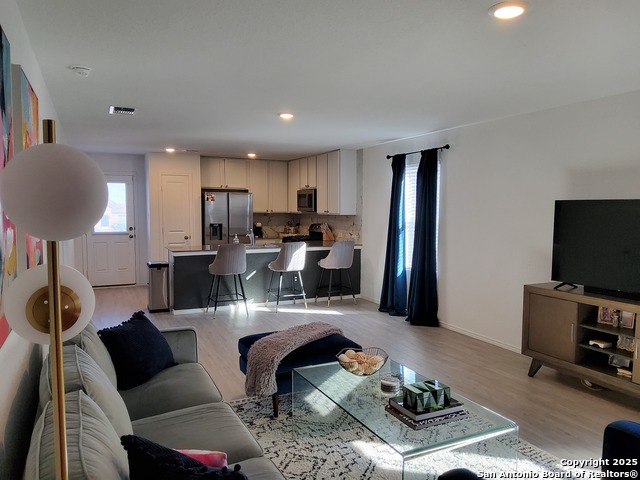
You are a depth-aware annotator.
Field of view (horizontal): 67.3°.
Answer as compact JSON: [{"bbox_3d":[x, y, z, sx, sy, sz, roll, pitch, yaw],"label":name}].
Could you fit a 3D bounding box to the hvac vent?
[{"bbox_3d":[-1.958,-1.271,4.773,0.252,0.025,0.410,-2,4,-25],"label":"hvac vent"}]

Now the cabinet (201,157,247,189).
[{"bbox_3d":[-1.953,-1.321,9.599,0.920,0.585,0.340,-2,4,-25],"label":"cabinet"}]

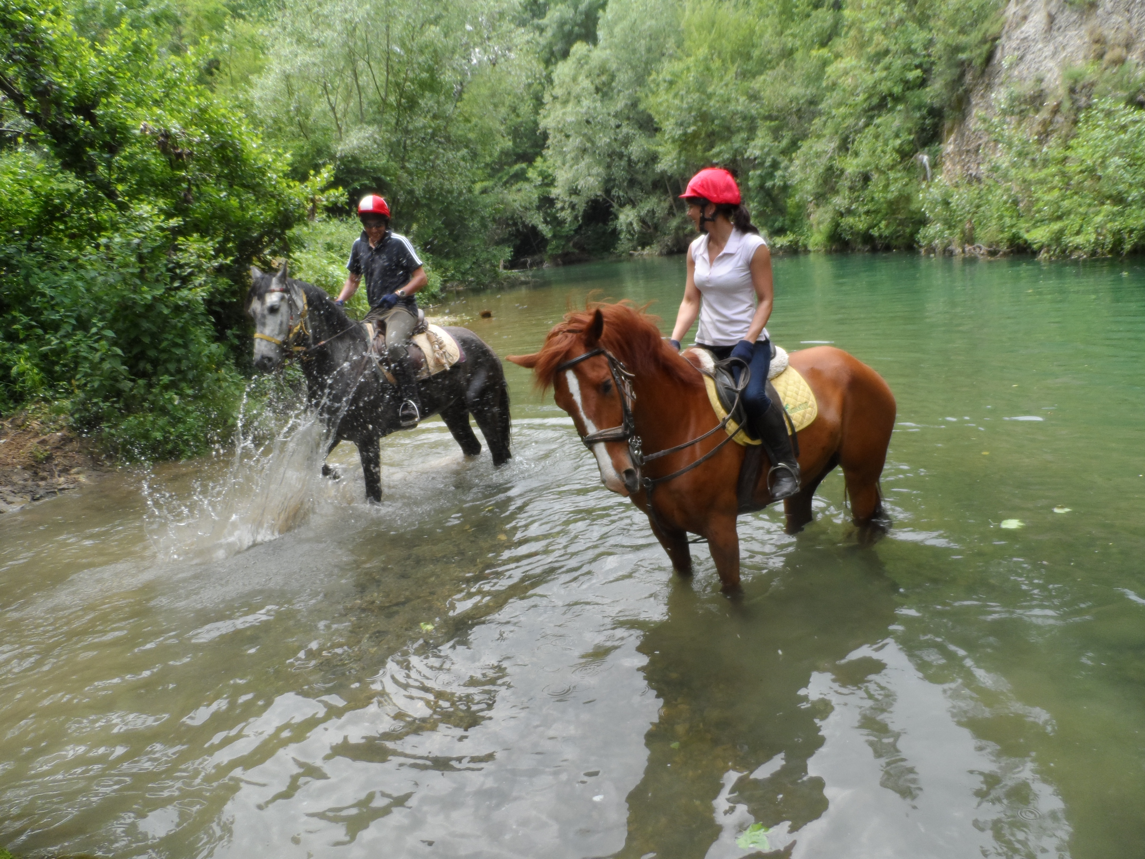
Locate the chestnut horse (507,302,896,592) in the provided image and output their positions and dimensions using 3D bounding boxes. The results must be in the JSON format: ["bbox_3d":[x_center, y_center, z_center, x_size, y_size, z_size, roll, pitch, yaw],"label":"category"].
[{"bbox_3d":[0.780,0.252,3.979,2.075,1.913,0.668,-15,18,-35],"label":"chestnut horse"}]

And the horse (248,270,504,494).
[{"bbox_3d":[-1.295,-0.217,5.721,0.648,2.024,2.085,9,20,42],"label":"horse"}]

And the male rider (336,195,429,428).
[{"bbox_3d":[-1.269,-0.813,5.463,0.627,1.558,0.607,6,18,34],"label":"male rider"}]

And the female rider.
[{"bbox_3d":[0.778,-0.448,3.788,0.607,1.558,0.617,-17,19,-39],"label":"female rider"}]

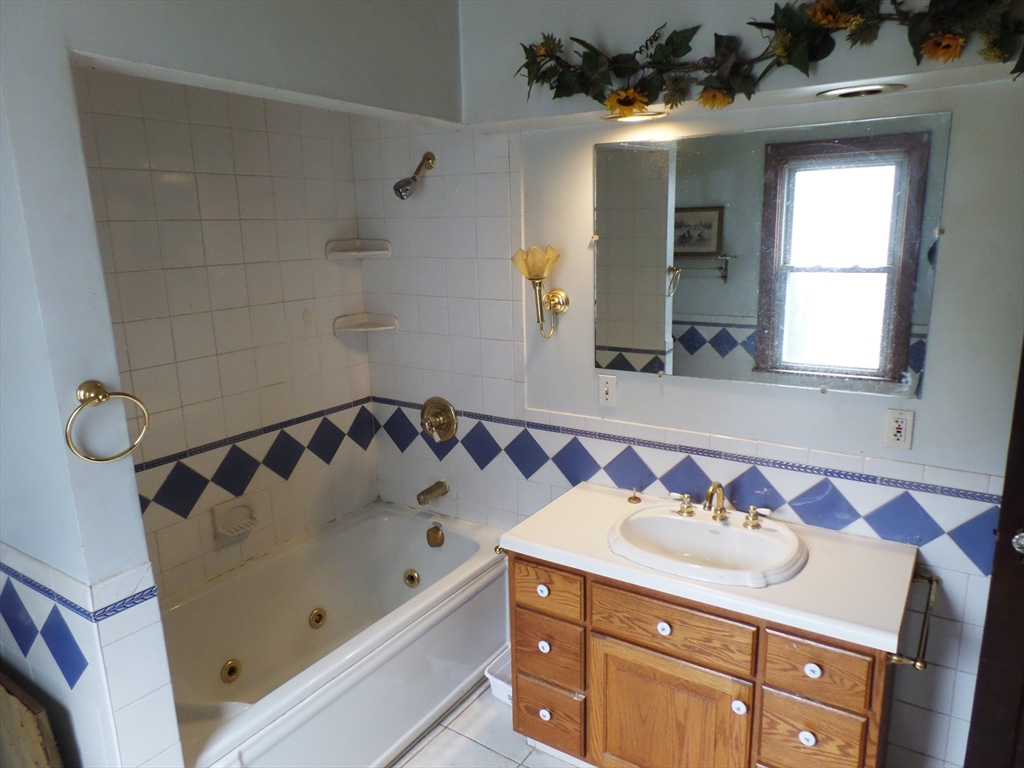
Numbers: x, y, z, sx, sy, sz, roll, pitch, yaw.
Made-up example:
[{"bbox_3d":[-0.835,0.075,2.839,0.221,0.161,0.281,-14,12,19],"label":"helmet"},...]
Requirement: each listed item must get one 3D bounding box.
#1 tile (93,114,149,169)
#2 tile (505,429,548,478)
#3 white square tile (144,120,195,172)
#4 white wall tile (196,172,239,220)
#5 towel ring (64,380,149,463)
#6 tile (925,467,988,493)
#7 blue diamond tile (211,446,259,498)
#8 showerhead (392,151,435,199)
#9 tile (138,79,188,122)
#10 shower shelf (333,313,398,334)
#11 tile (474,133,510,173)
[{"bbox_3d":[-1.191,-0.739,2.076,0.010,0.152,0.151,7,15,32],"label":"tile"},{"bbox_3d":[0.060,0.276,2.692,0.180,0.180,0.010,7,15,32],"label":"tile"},{"bbox_3d":[-1.117,-0.774,2.221,0.013,0.153,0.152,8,16,33],"label":"white square tile"},{"bbox_3d":[-1.022,-0.649,2.365,0.010,0.152,0.151,7,15,32],"label":"white wall tile"},{"bbox_3d":[-0.778,0.075,1.318,0.068,0.163,0.150,7,15,32],"label":"towel ring"},{"bbox_3d":[1.255,0.266,1.921,0.155,0.048,0.010,7,16,31],"label":"tile"},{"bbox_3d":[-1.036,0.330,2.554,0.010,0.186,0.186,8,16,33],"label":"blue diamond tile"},{"bbox_3d":[-0.378,-0.790,2.579,0.065,0.182,0.210,8,16,32],"label":"showerhead"},{"bbox_3d":[-1.113,-0.921,2.170,0.010,0.150,0.150,8,16,33],"label":"tile"},{"bbox_3d":[-0.635,-0.259,2.952,0.255,0.080,0.132,-4,14,-11],"label":"shower shelf"},{"bbox_3d":[-0.072,-0.847,2.494,0.151,0.139,0.010,7,16,31],"label":"tile"}]

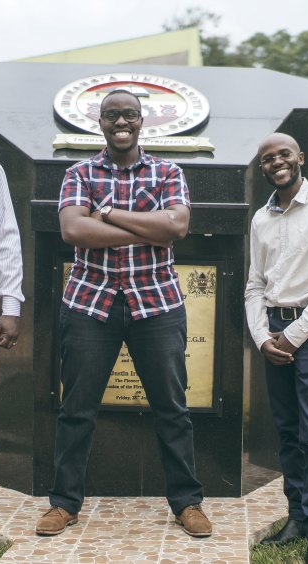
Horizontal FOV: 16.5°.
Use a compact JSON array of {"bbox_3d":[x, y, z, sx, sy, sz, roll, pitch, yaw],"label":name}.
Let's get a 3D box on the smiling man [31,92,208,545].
[{"bbox_3d":[-0.120,0.109,4.115,0.683,1.707,0.400,0,3,-2],"label":"smiling man"}]

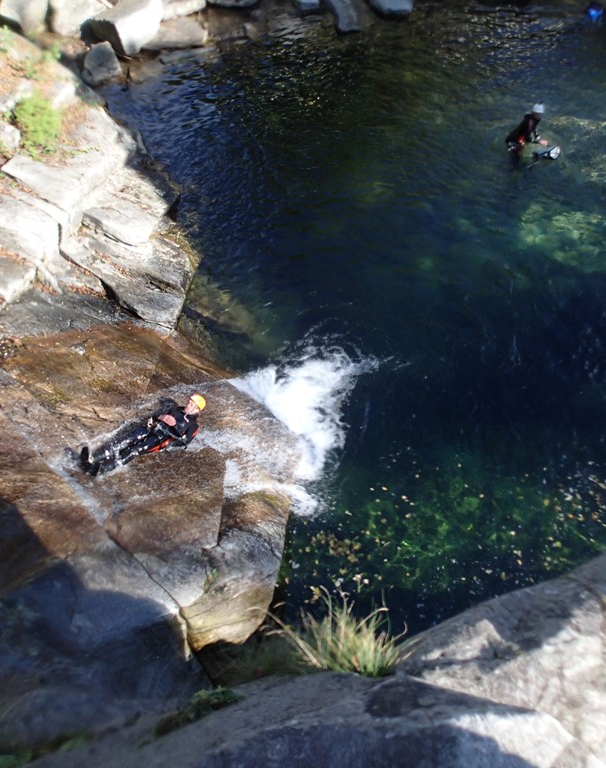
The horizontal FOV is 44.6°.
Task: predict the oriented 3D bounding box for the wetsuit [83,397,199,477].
[{"bbox_3d":[-1.958,0.637,8.800,1.500,0.400,0.620,-30,56,-35],"label":"wetsuit"}]

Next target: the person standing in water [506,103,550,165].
[{"bbox_3d":[3.899,-4.300,12.900,0.700,1.250,0.550,12,52,9],"label":"person standing in water"}]

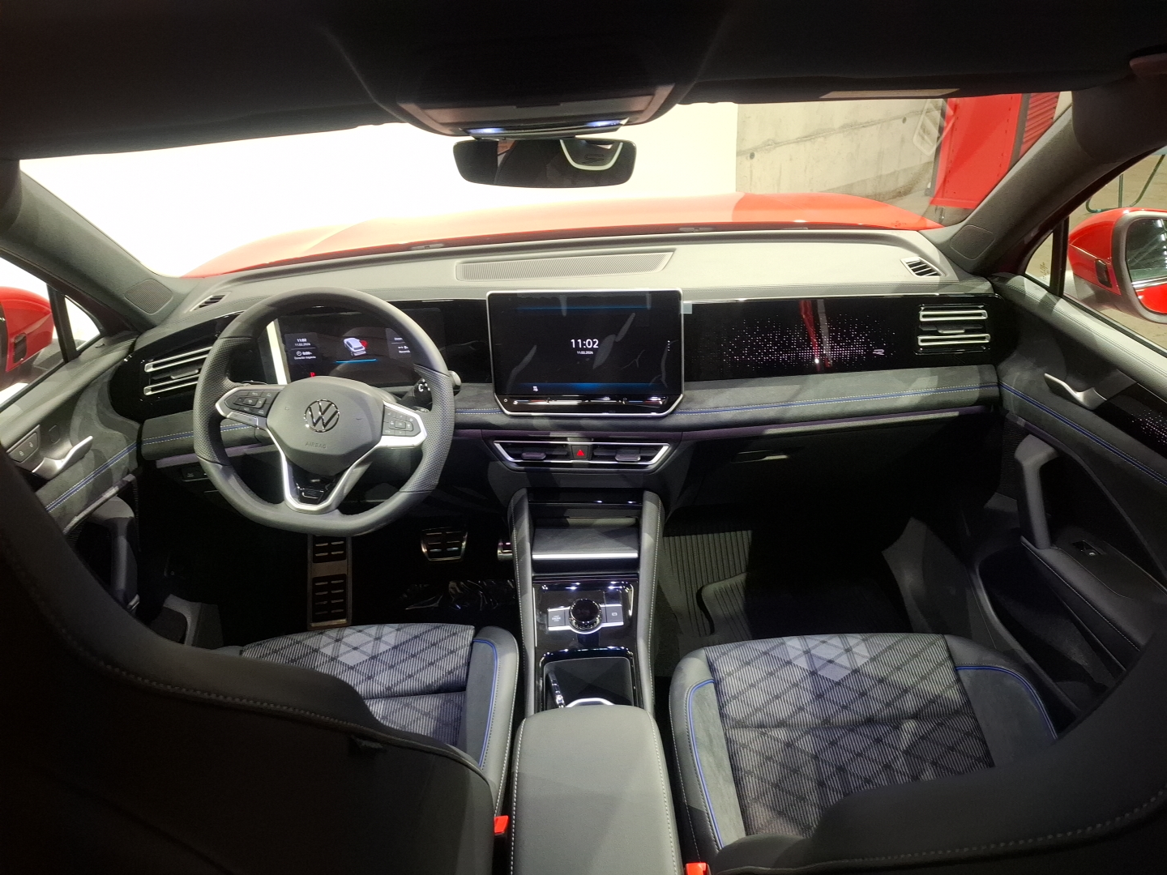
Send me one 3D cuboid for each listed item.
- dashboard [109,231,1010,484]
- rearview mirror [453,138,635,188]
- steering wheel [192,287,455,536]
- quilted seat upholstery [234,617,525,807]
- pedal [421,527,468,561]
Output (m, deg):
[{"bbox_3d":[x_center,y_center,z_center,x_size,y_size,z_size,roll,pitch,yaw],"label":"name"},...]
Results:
[{"bbox_3d":[-0.032,-0.182,1.476,1.460,0.320,0.480,-4,23,0],"label":"dashboard"},{"bbox_3d":[-0.049,-0.368,1.036,0.243,0.067,0.040,4,23,11],"label":"rearview mirror"},{"bbox_3d":[-0.366,-0.035,1.127,0.372,0.358,0.090,5,0,-2],"label":"steering wheel"},{"bbox_3d":[-0.335,0.453,1.030,0.500,0.170,0.490,-4,28,0],"label":"quilted seat upholstery"},{"bbox_3d":[-0.294,0.227,1.640,0.098,0.073,0.035,-4,-12,0],"label":"pedal"}]

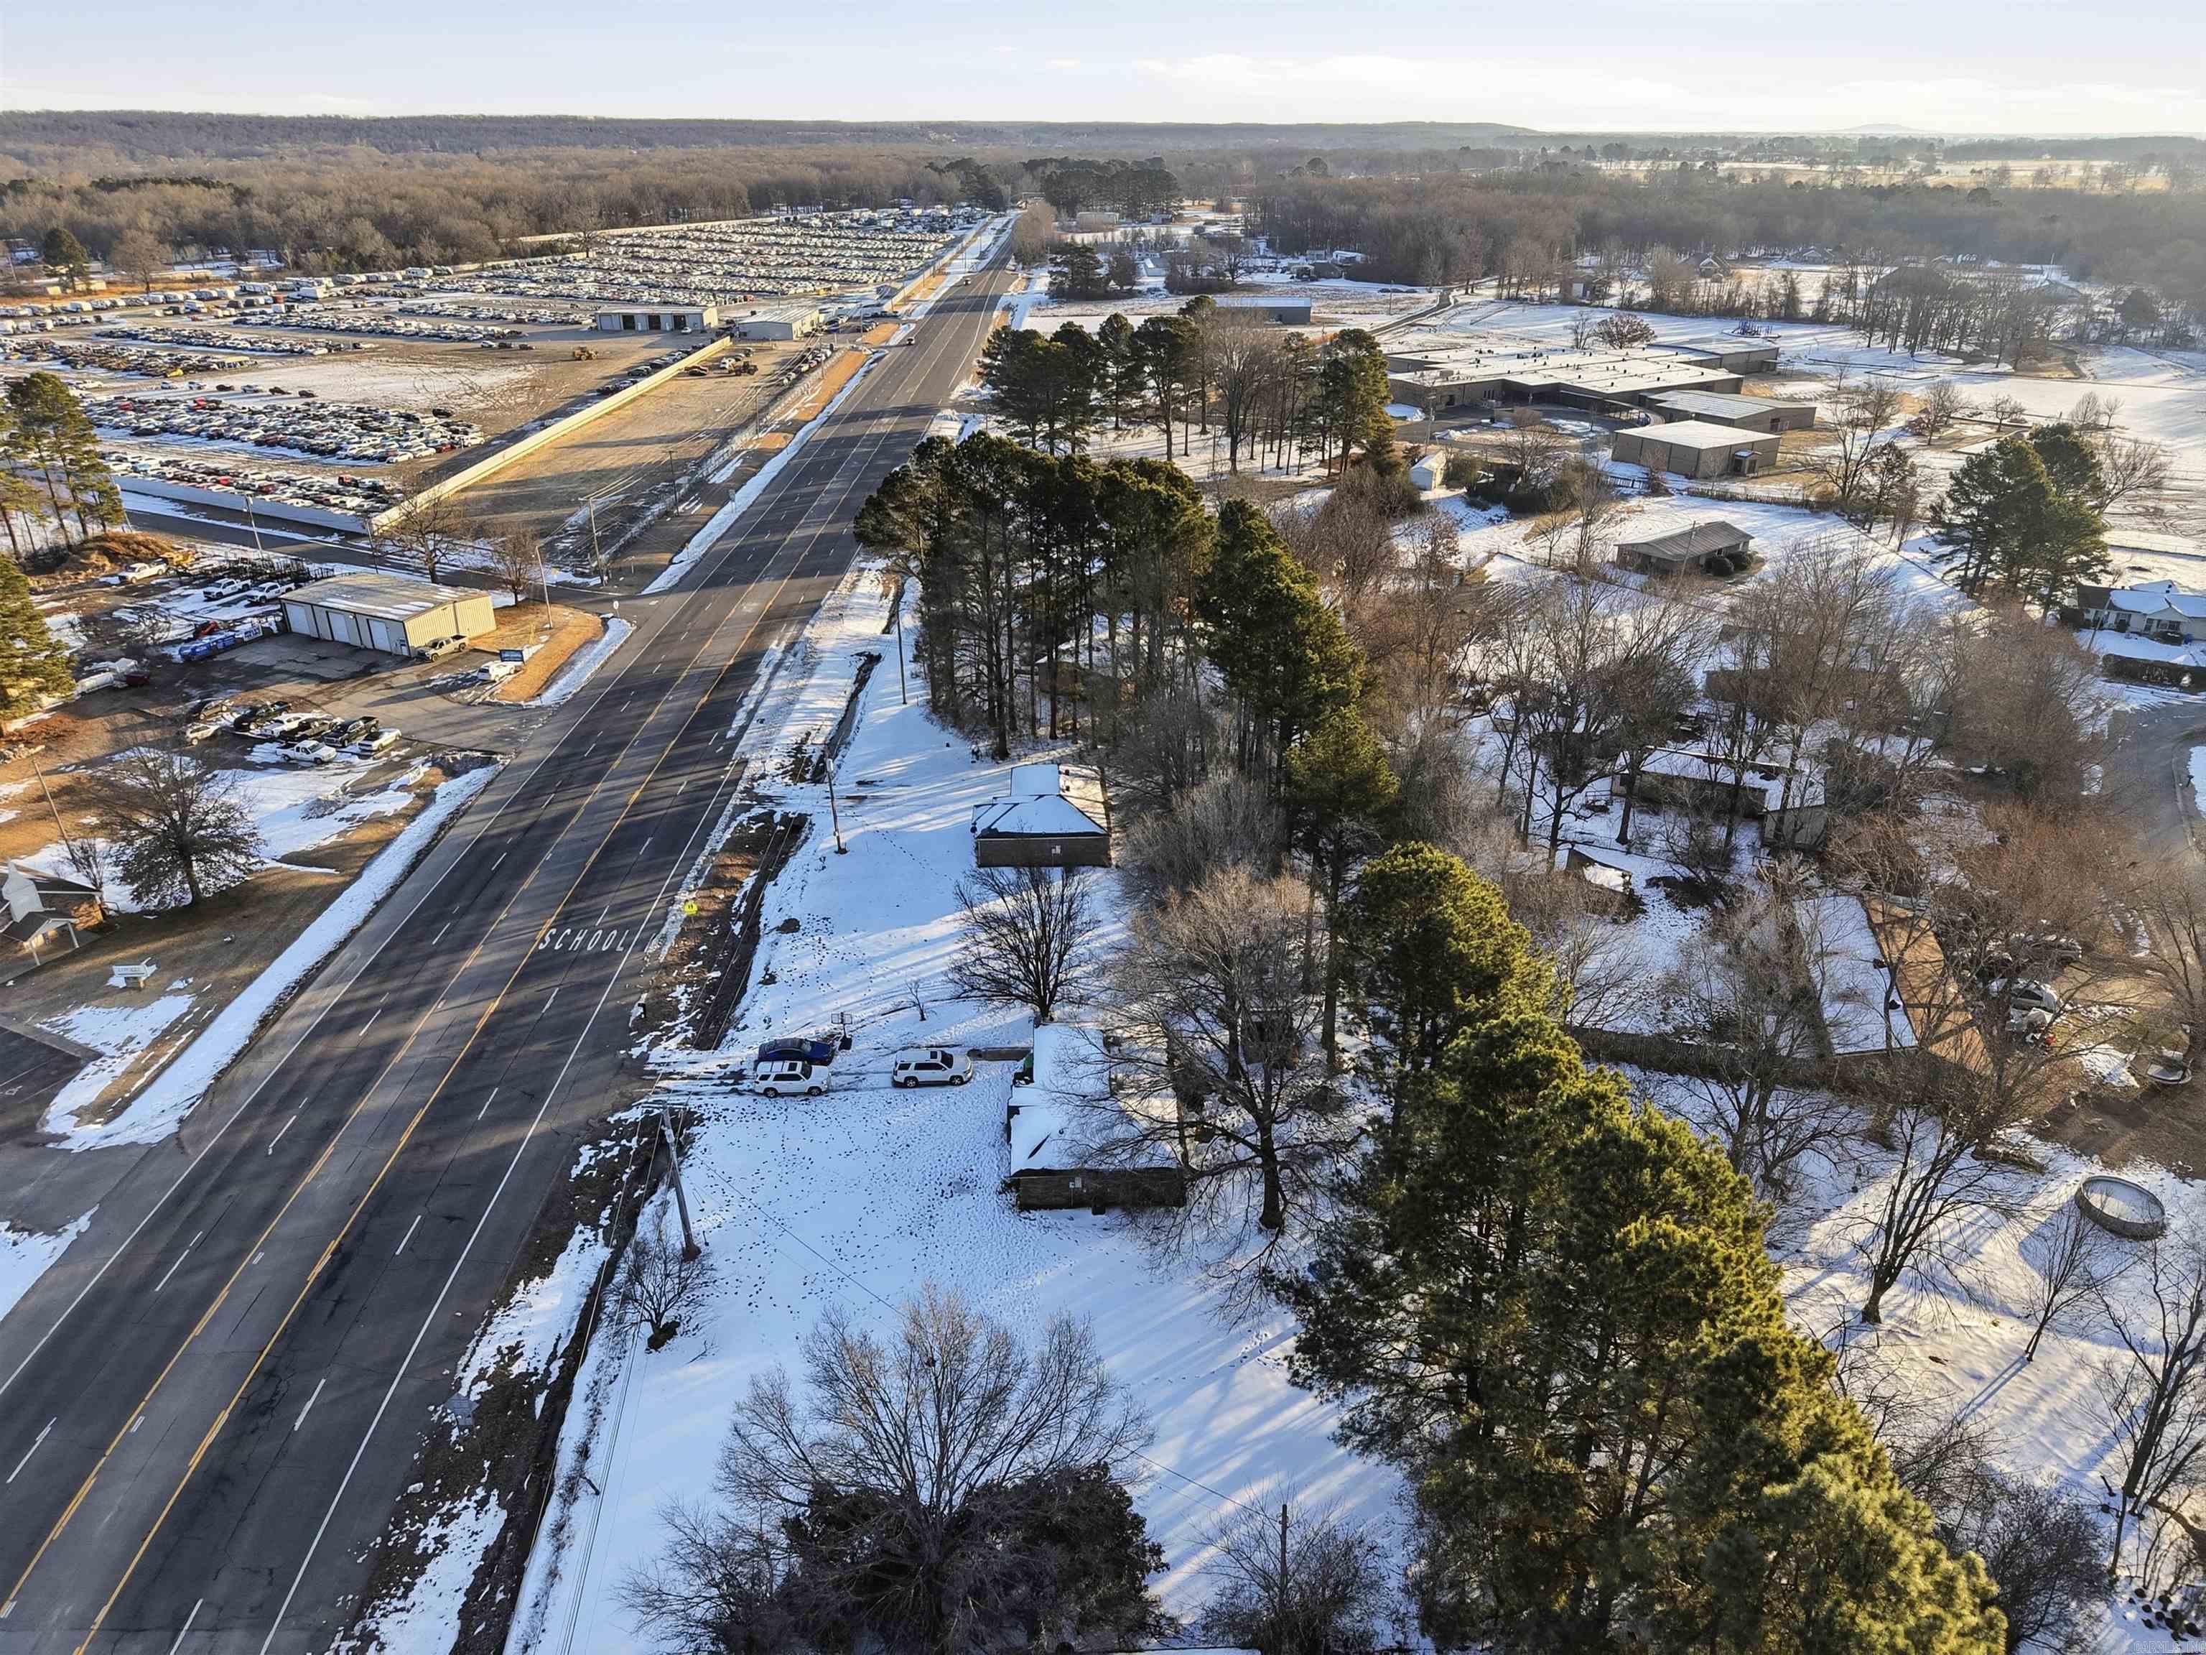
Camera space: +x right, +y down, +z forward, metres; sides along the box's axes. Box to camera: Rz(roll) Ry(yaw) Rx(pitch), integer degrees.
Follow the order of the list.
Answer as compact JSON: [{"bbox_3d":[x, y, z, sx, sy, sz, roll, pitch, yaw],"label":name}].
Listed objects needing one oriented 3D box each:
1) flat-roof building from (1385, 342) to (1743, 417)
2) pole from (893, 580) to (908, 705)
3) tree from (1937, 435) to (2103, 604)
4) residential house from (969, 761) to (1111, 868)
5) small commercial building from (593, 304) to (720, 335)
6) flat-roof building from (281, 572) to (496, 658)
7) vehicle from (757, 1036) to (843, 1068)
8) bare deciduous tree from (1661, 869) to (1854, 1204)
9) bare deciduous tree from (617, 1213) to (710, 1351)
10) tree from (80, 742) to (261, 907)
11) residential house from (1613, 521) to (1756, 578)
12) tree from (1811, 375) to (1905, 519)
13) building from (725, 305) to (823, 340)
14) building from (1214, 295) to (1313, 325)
[{"bbox_3d":[106.376,-107.229,361.652,92.000,5.200,71.000,-14,28,-28],"label":"flat-roof building"},{"bbox_3d":[-20.522,-18.390,155.714,0.450,12.400,0.450,0,25,0],"label":"pole"},{"bbox_3d":[113.700,-38.562,190.693,16.500,21.300,16.000,0,25,0],"label":"tree"},{"bbox_3d":[-5.400,-1.653,128.046,11.200,4.400,14.000,-1,25,-2],"label":"residential house"},{"bbox_3d":[-134.100,-153.399,460.902,32.500,6.000,13.000,1,25,2],"label":"small commercial building"},{"bbox_3d":[-85.050,-25.785,182.561,20.700,4.800,12.400,12,27,25],"label":"flat-roof building"},{"bbox_3d":[-19.816,14.418,99.001,4.850,1.650,1.900,1,25,3],"label":"vehicle"},{"bbox_3d":[34.600,11.694,81.159,9.900,19.000,9.800,0,25,0],"label":"bare deciduous tree"},{"bbox_3d":[-22.122,22.332,75.185,5.000,7.000,5.000,0,24,0],"label":"bare deciduous tree"},{"bbox_3d":[-70.716,0.122,116.807,13.300,12.900,13.000,0,24,0],"label":"tree"},{"bbox_3d":[81.400,-39.361,213.409,18.500,3.900,9.500,-18,30,-35],"label":"residential house"},{"bbox_3d":[112.900,-56.589,229.169,12.800,20.500,12.600,0,25,0],"label":"tree"},{"bbox_3d":[-93.500,-145.360,442.021,16.000,5.500,32.000,0,25,0],"label":"building"},{"bbox_3d":[49.478,-162.066,479.810,30.500,7.000,14.000,0,24,0],"label":"building"}]

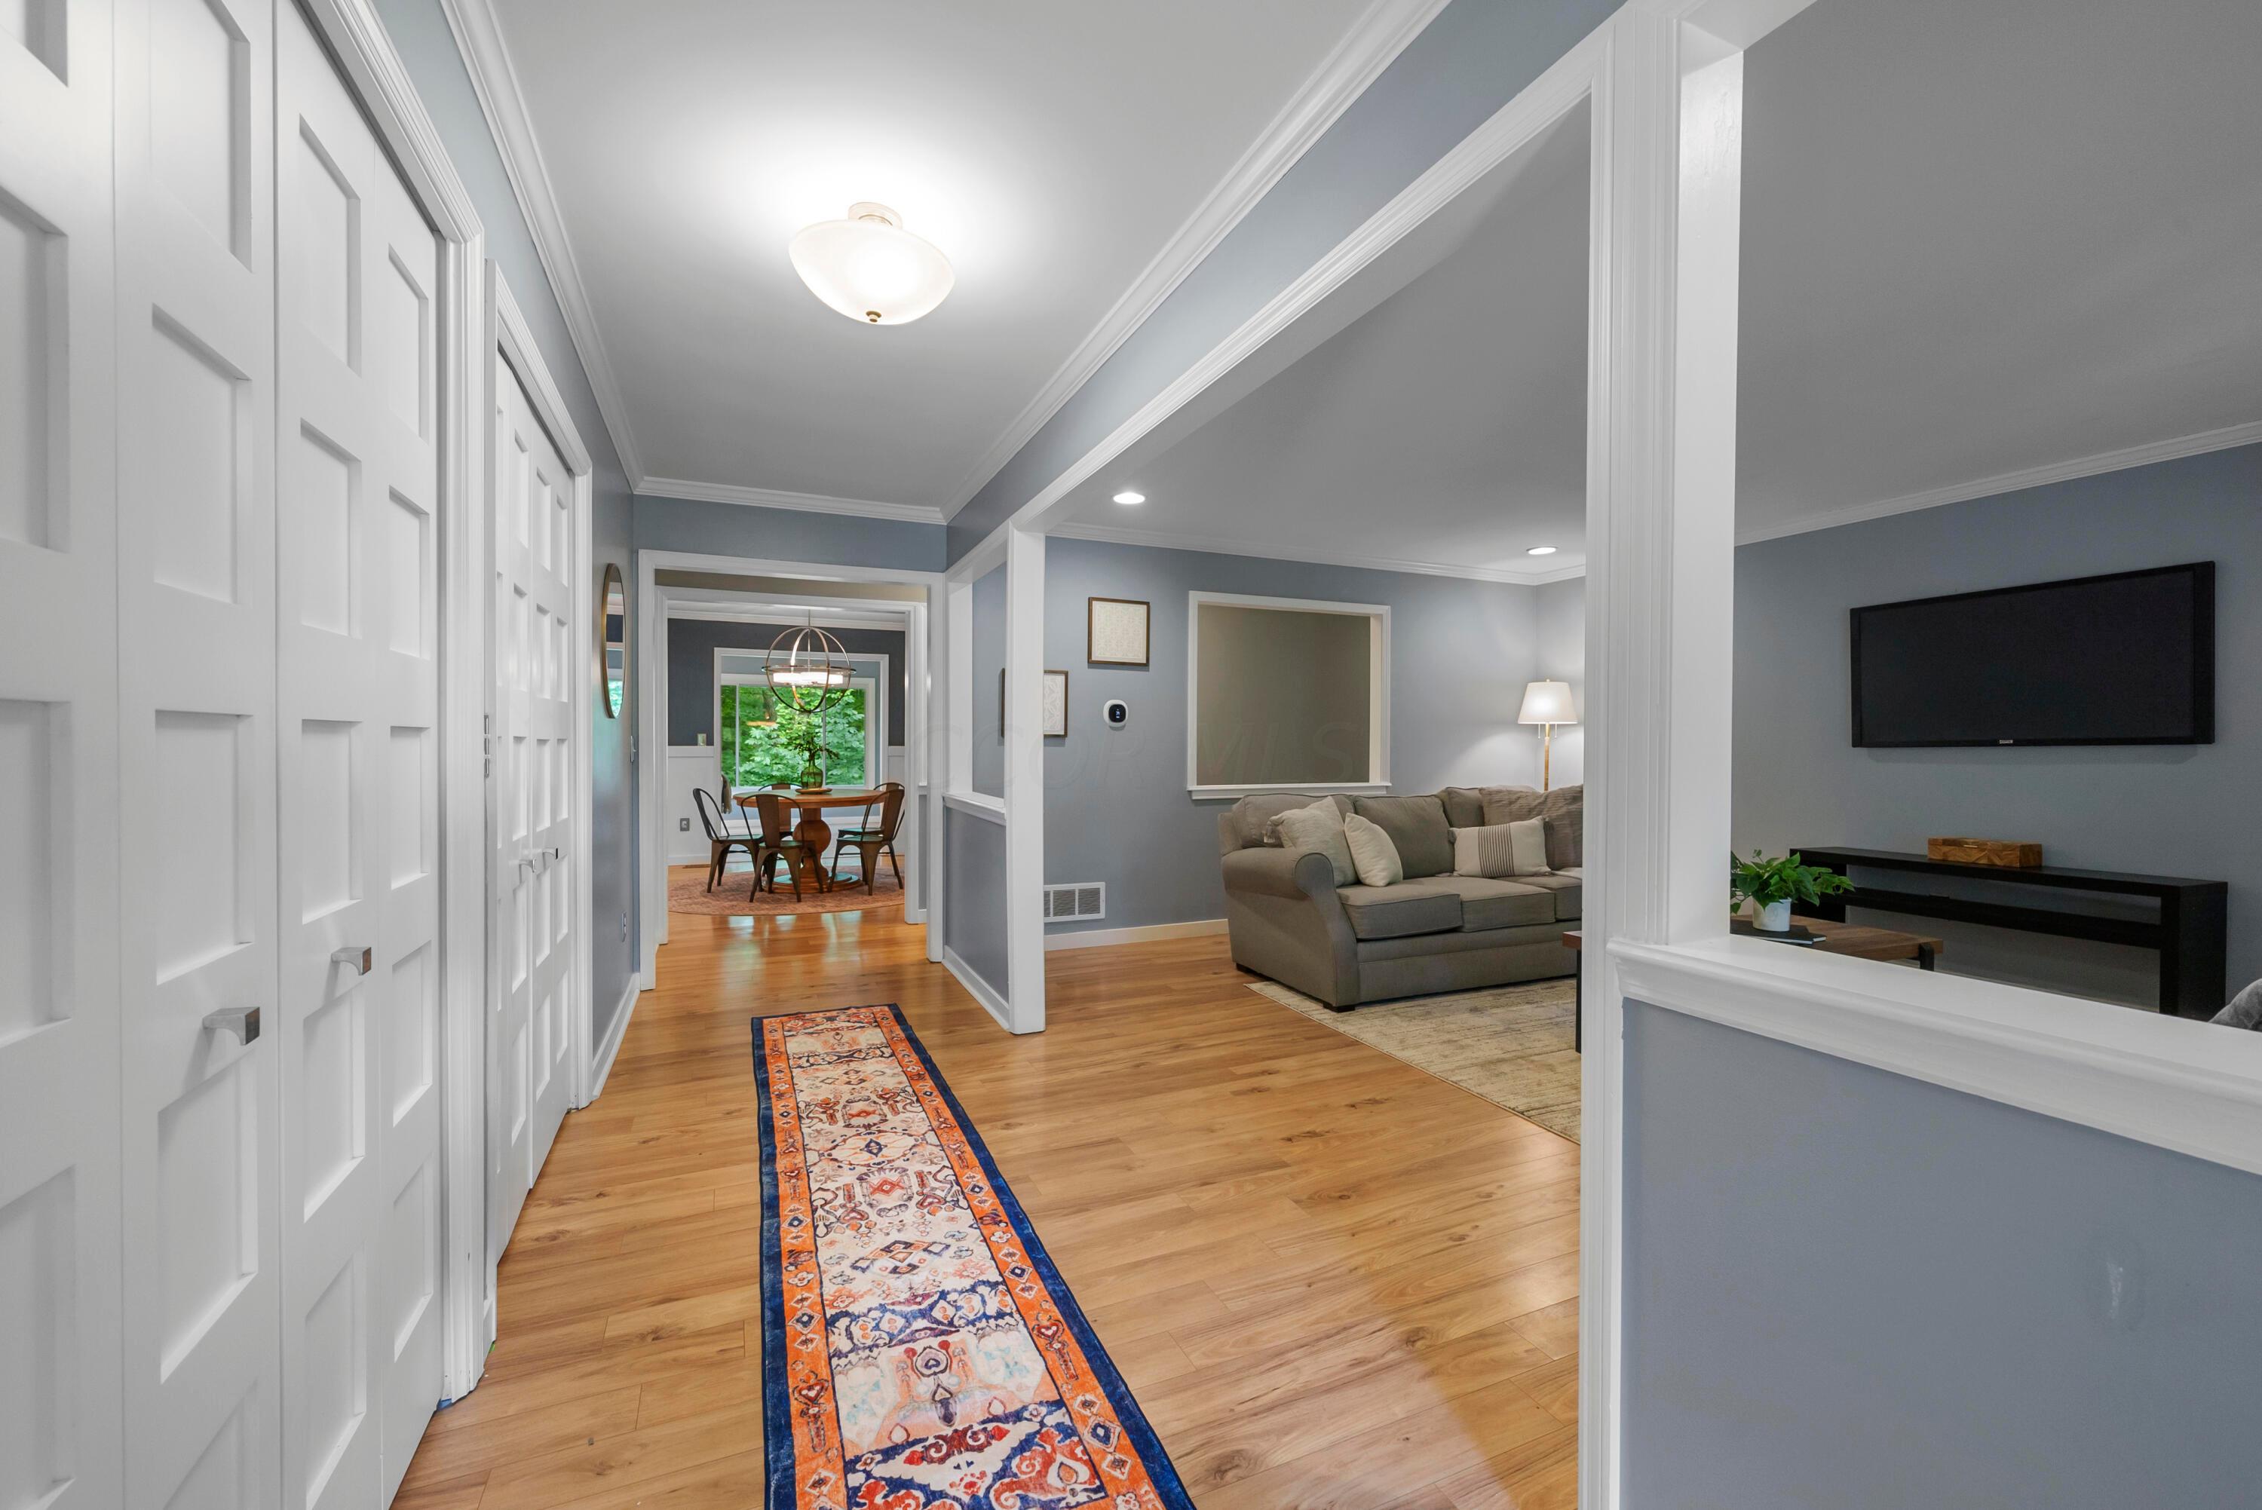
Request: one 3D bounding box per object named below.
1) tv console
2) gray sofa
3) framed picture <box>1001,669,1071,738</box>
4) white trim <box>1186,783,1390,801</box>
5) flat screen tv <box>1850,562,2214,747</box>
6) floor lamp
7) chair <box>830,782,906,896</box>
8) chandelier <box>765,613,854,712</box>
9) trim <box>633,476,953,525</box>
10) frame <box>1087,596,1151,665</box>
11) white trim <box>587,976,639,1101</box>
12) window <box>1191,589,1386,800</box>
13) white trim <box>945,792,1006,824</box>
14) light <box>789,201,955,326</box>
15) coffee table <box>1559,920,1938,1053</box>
[{"bbox_3d":[3.935,0.814,4.091,0.375,0.605,1.385,0,0,-24],"label":"tv console"},{"bbox_3d":[1.845,0.676,4.785,2.880,0.890,0.970,0,0,-24],"label":"gray sofa"},{"bbox_3d":[-0.531,-0.290,4.994,0.390,0.387,0.025,0,1,-24],"label":"framed picture"},{"bbox_3d":[1.074,0.229,5.685,1.555,0.085,0.060,0,0,-24],"label":"white trim"},{"bbox_3d":[4.069,-0.402,4.065,0.080,0.720,1.245,0,0,-24],"label":"flat screen tv"},{"bbox_3d":[2.923,0.306,6.174,0.374,1.653,0.374,0,1,-24],"label":"floor lamp"},{"bbox_3d":[-2.147,0.703,7.217,0.480,0.830,0.430,0,0,26],"label":"chair"},{"bbox_3d":[-2.668,-0.815,7.343,0.704,0.922,0.704,0,1,-24],"label":"chandelier"},{"bbox_3d":[-1.665,-1.277,4.454,1.492,0.082,0.055,0,1,-24],"label":"trim"},{"bbox_3d":[-0.058,-0.726,5.197,0.395,0.385,0.025,0,0,-24],"label":"frame"},{"bbox_3d":[-2.067,1.081,3.551,0.022,0.107,1.390,0,1,-24],"label":"white trim"},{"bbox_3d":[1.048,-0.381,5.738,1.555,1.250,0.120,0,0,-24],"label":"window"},{"bbox_3d":[-0.698,0.234,4.221,0.165,0.076,1.270,0,1,-24],"label":"white trim"},{"bbox_3d":[-0.616,-1.164,2.111,0.380,0.255,0.380,0,1,-24],"label":"light"},{"bbox_3d":[2.268,0.887,3.224,1.130,0.445,0.650,0,0,-24],"label":"coffee table"}]

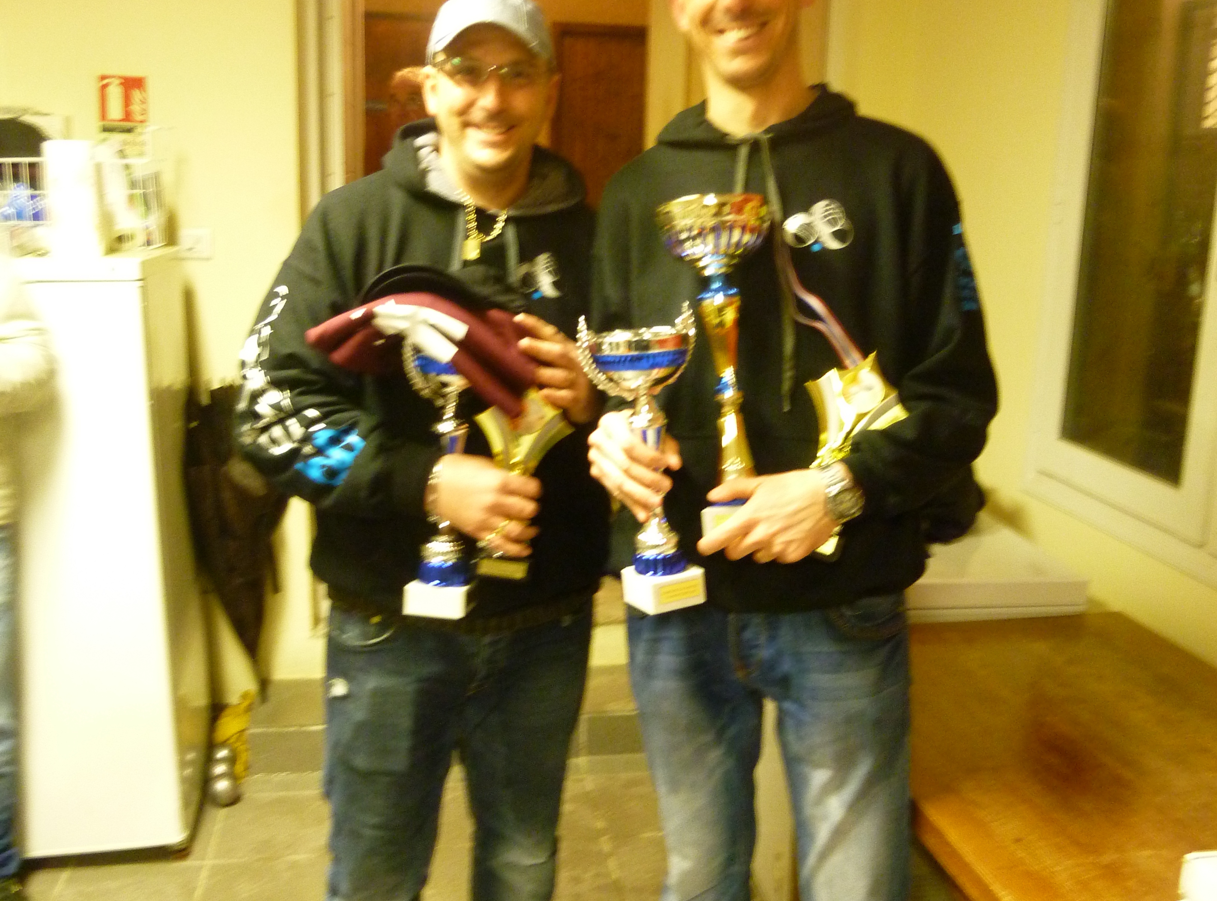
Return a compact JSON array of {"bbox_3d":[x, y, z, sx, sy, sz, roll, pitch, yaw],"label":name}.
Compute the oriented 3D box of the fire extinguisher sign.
[{"bbox_3d":[-1.234,-0.883,2.975,0.120,0.125,0.010,-1,12,-10],"label":"fire extinguisher sign"}]

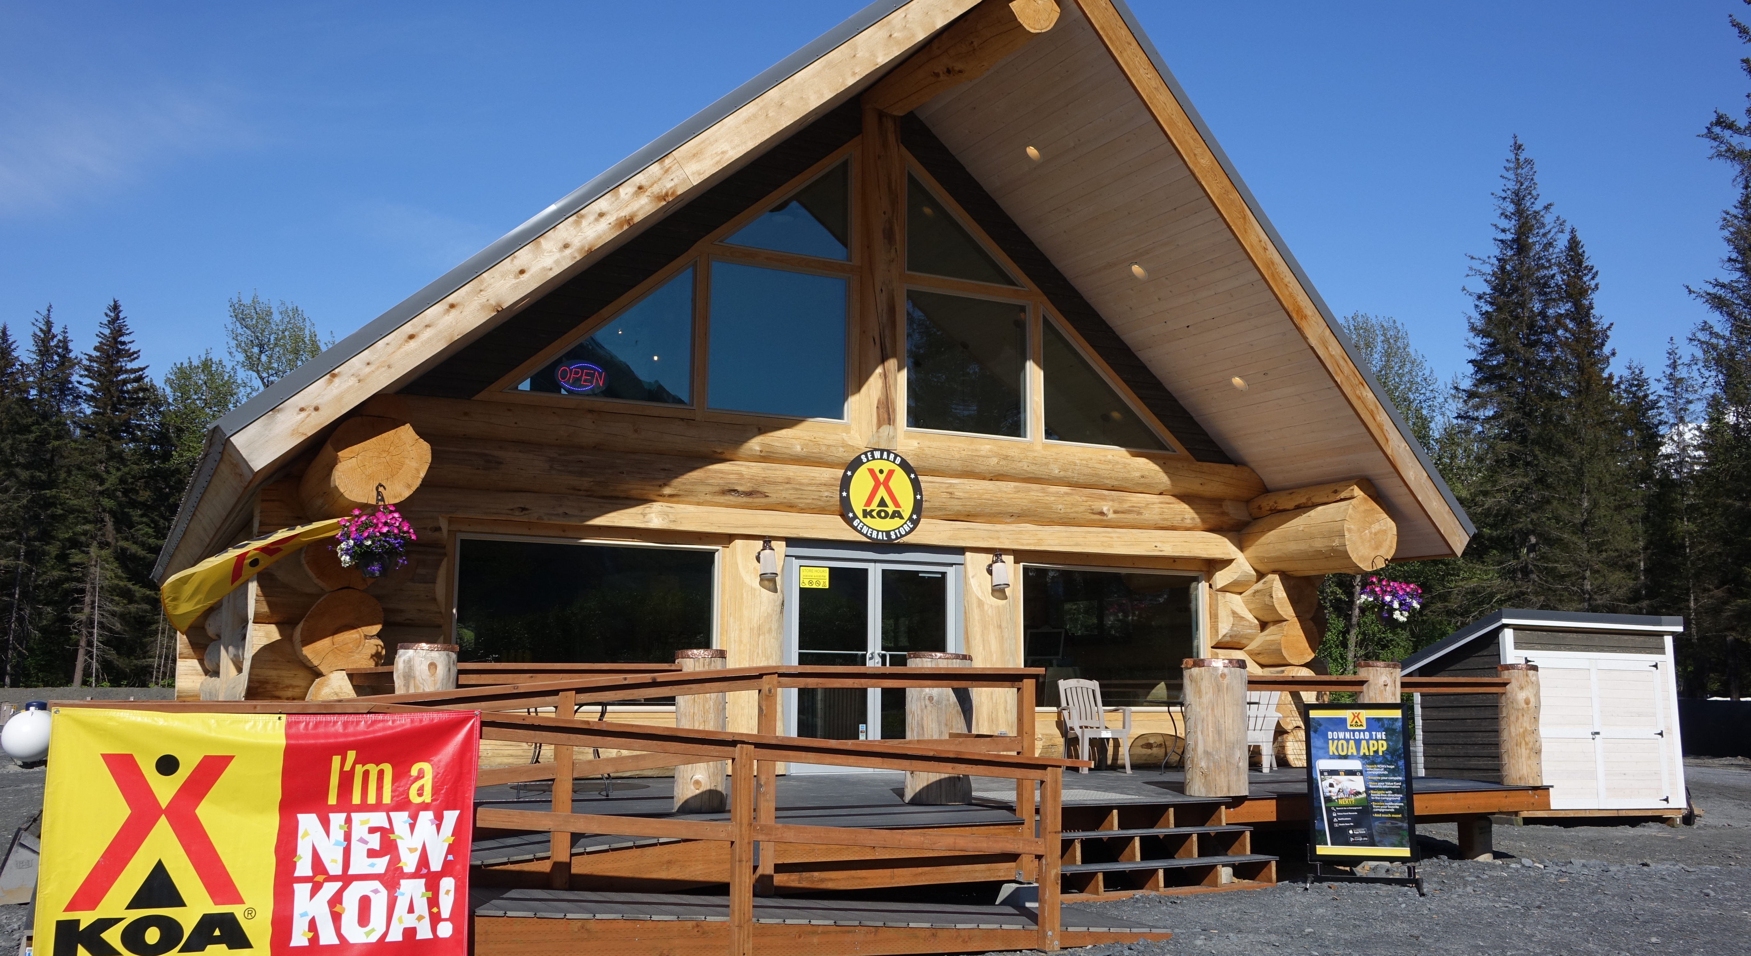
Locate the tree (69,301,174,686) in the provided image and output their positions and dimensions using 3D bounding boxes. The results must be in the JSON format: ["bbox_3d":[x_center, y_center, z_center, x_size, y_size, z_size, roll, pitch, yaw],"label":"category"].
[{"bbox_3d":[-28.482,0.823,55.498,4.300,15.041,4.300,4,-9,-27],"label":"tree"}]

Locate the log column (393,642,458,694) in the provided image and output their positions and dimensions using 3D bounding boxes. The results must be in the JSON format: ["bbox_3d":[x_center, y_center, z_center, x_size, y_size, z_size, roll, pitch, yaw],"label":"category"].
[{"bbox_3d":[-2.900,1.627,9.704,0.390,1.103,0.390,4,-9,-26],"label":"log column"}]

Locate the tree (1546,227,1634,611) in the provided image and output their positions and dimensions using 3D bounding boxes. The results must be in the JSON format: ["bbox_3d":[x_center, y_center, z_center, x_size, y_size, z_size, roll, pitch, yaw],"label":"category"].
[{"bbox_3d":[20.392,0.085,42.771,3.000,14.876,3.000,-4,-9,25],"label":"tree"}]

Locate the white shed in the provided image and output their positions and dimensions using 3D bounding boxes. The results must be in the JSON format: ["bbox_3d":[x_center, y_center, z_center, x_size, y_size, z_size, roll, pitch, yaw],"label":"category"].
[{"bbox_3d":[7.463,2.686,16.771,2.620,2.280,1.680,4,-9,-23],"label":"white shed"}]

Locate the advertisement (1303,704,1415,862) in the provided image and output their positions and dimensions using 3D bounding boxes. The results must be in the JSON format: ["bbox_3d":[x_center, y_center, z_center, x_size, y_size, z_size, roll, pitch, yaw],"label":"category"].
[{"bbox_3d":[3.662,2.302,11.400,0.755,1.180,0.070,-2,-9,14],"label":"advertisement"}]

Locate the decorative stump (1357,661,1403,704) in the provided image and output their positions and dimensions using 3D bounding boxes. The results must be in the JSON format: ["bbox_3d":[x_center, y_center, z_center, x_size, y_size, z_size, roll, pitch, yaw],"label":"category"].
[{"bbox_3d":[4.436,2.164,13.214,0.370,1.097,0.370,4,-9,-26],"label":"decorative stump"}]

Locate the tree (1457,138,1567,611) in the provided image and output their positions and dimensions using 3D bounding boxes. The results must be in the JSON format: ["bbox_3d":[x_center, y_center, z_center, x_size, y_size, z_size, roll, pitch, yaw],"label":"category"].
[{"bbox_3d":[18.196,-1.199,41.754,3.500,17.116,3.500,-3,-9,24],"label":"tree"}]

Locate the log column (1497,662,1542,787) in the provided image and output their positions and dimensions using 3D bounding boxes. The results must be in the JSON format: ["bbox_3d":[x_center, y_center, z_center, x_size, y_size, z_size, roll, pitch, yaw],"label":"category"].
[{"bbox_3d":[6.014,2.301,14.057,0.350,1.109,0.350,4,-9,-26],"label":"log column"}]

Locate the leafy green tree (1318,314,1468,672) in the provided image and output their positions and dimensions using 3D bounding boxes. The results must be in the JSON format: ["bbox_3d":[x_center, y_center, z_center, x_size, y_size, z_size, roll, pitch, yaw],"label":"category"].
[{"bbox_3d":[10.840,1.358,32.452,4.200,9.466,4.200,4,-9,-26],"label":"leafy green tree"}]

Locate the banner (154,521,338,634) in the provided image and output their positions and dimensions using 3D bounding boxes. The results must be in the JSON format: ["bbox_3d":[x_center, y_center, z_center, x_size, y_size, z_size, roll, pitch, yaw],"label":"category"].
[{"bbox_3d":[-4.810,0.753,11.690,1.420,0.850,0.450,4,-9,-26],"label":"banner"}]

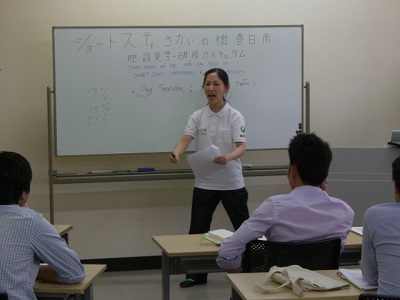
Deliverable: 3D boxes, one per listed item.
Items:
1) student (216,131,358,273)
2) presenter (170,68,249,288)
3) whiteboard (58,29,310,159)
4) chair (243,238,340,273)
[{"bbox_3d":[0.357,0.538,5.372,0.620,1.290,0.760,-1,7,-9],"label":"student"},{"bbox_3d":[0.091,0.204,7.271,0.560,1.520,0.480,2,7,18],"label":"presenter"},{"bbox_3d":[-0.127,-0.426,7.620,1.810,0.910,0.040,-2,7,-13],"label":"whiteboard"},{"bbox_3d":[0.380,0.791,5.277,0.500,0.810,0.540,-2,7,-13],"label":"chair"}]

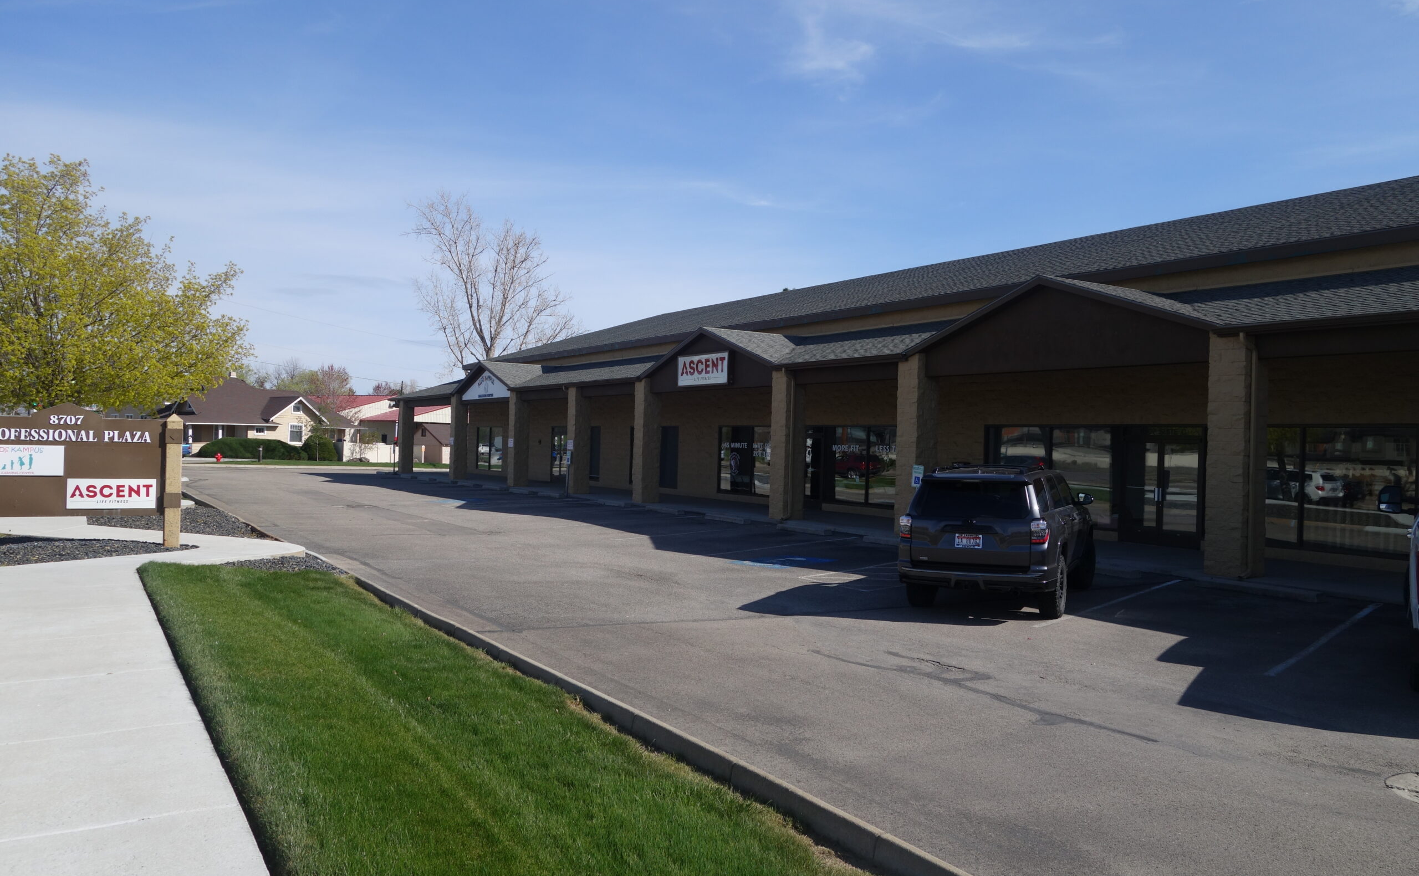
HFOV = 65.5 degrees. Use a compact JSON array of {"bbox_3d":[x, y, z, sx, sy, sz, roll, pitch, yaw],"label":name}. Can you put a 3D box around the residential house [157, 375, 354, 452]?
[{"bbox_3d":[-38.888,-1.858,95.000,14.500,7.100,11.500,1,0,-38],"label":"residential house"}]

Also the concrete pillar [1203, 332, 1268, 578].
[{"bbox_3d":[8.138,0.262,17.021,0.610,3.700,0.610,1,0,-31],"label":"concrete pillar"}]

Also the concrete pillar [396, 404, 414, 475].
[{"bbox_3d":[-15.566,-0.060,56.796,0.603,3.678,0.608,1,0,-31],"label":"concrete pillar"}]

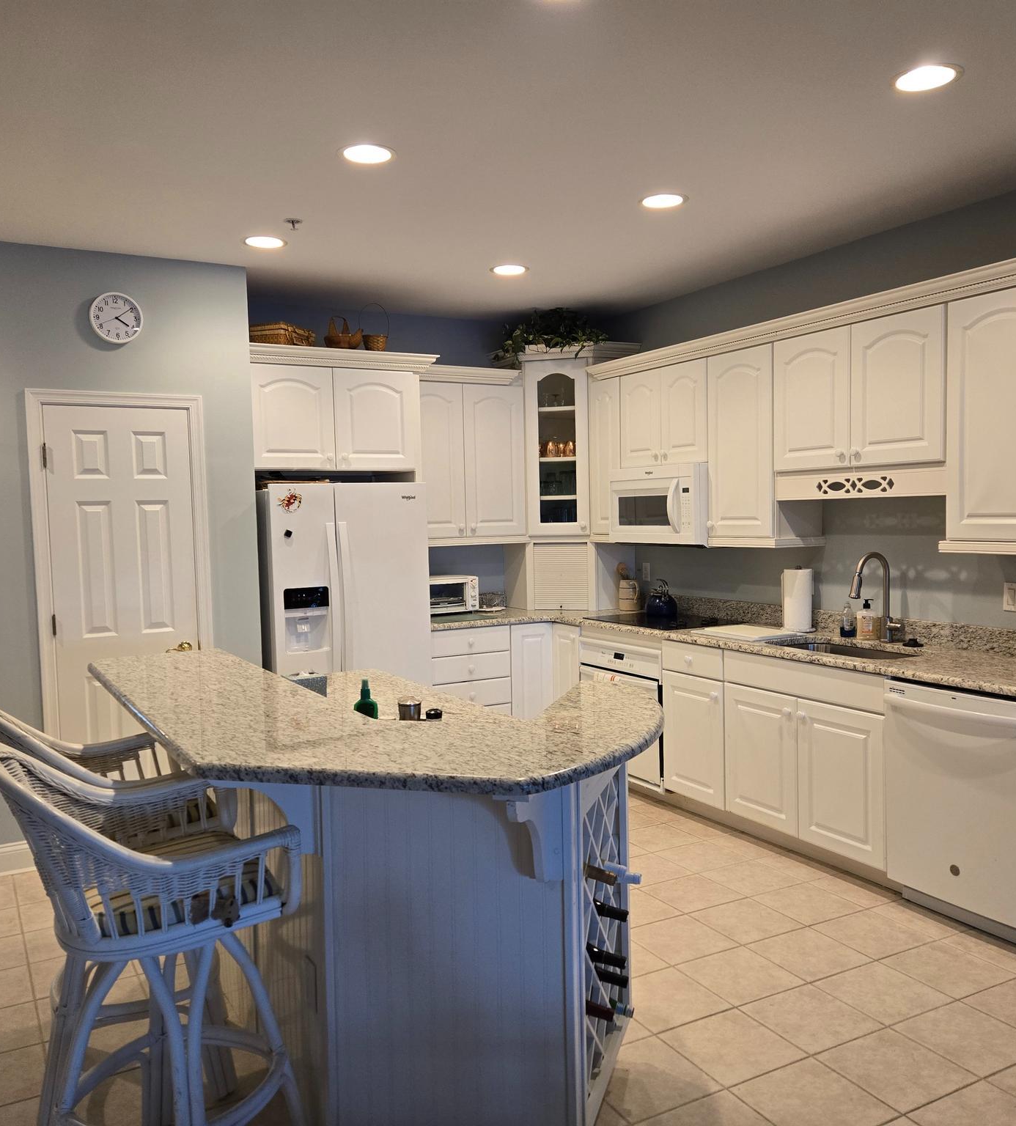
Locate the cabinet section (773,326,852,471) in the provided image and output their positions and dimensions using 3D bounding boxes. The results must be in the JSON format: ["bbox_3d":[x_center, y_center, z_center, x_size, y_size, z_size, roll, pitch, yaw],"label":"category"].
[{"bbox_3d":[1.354,-0.713,4.429,0.025,0.598,0.453,-3,3,-29],"label":"cabinet section"}]

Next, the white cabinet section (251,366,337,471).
[{"bbox_3d":[-1.092,-0.738,5.062,0.443,0.526,0.025,-3,3,-29],"label":"white cabinet section"}]

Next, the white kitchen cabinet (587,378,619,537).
[{"bbox_3d":[0.584,-0.616,5.838,0.025,0.900,0.290,-3,3,-29],"label":"white kitchen cabinet"}]

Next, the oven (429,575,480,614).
[{"bbox_3d":[-0.418,0.194,6.003,0.405,0.225,0.260,-3,3,-29],"label":"oven"}]

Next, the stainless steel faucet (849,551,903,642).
[{"bbox_3d":[1.595,0.154,4.341,0.260,0.396,0.105,-3,3,-29],"label":"stainless steel faucet"}]

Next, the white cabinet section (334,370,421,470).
[{"bbox_3d":[-0.699,-0.749,5.267,0.453,0.524,0.025,-3,3,-29],"label":"white cabinet section"}]

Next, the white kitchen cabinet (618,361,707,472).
[{"bbox_3d":[0.966,-0.793,5.469,0.320,0.515,0.754,-3,3,-30],"label":"white kitchen cabinet"}]

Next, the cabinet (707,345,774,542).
[{"bbox_3d":[1.272,-0.586,4.941,0.324,0.910,0.468,-3,3,-29],"label":"cabinet"}]

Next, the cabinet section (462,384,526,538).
[{"bbox_3d":[-0.081,-0.622,6.102,0.412,0.917,0.025,-3,3,-30],"label":"cabinet section"}]

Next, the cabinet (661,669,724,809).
[{"bbox_3d":[1.148,0.838,4.962,0.580,0.612,0.450,-3,3,-30],"label":"cabinet"}]

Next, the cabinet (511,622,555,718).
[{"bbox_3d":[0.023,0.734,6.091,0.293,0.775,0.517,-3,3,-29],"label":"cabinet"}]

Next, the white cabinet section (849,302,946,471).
[{"bbox_3d":[1.575,-0.697,4.027,0.025,0.598,0.454,-3,3,-29],"label":"white cabinet section"}]

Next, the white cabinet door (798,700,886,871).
[{"bbox_3d":[1.355,0.883,4.046,0.025,0.600,0.450,-3,3,-30],"label":"white cabinet door"}]

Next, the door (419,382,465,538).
[{"bbox_3d":[-0.445,-0.600,5.872,0.417,0.914,0.024,-3,3,-29],"label":"door"}]

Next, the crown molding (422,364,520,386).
[{"bbox_3d":[-0.258,-1.098,5.870,0.730,0.094,0.078,-3,3,-29],"label":"crown molding"}]

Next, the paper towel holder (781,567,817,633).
[{"bbox_3d":[1.419,0.172,4.864,0.165,0.315,0.165,-3,3,-29],"label":"paper towel holder"}]

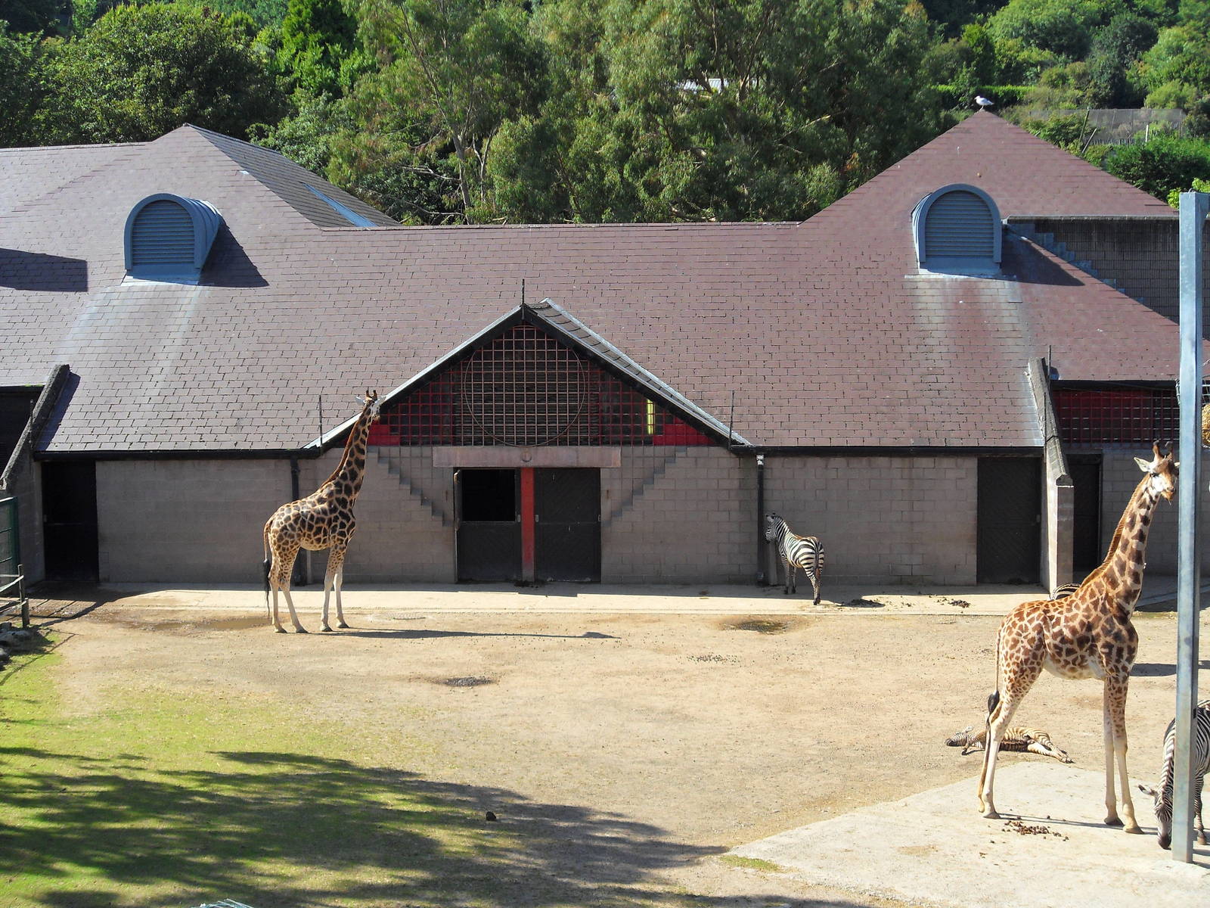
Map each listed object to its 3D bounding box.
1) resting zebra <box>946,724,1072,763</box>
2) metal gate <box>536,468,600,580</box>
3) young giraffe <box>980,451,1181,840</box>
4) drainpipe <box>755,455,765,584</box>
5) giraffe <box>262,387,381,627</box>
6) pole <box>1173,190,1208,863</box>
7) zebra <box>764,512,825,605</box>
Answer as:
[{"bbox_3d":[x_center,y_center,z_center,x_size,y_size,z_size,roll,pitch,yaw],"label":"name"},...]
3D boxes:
[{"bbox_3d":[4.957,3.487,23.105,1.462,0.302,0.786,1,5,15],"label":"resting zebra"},{"bbox_3d":[-0.718,1.373,36.302,1.280,2.218,0.081,0,5,5],"label":"metal gate"},{"bbox_3d":[4.960,1.908,19.850,2.016,4.032,0.564,1,5,20],"label":"young giraffe"},{"bbox_3d":[2.948,1.237,35.785,0.121,2.510,0.121,0,5,5],"label":"drainpipe"},{"bbox_3d":[-4.685,0.946,31.405,1.915,4.022,0.605,-1,5,-6],"label":"giraffe"},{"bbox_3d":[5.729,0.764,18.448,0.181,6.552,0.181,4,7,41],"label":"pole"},{"bbox_3d":[3.482,1.897,34.530,0.504,1.441,1.764,-3,6,-23],"label":"zebra"}]

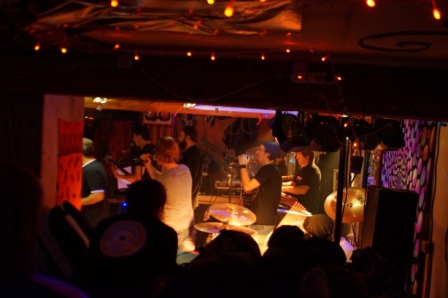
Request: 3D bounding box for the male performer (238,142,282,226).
[{"bbox_3d":[0.420,0.786,5.847,0.500,1.720,0.500,2,3,3],"label":"male performer"}]

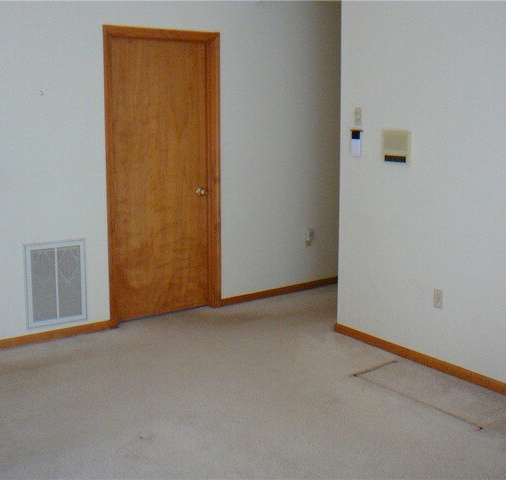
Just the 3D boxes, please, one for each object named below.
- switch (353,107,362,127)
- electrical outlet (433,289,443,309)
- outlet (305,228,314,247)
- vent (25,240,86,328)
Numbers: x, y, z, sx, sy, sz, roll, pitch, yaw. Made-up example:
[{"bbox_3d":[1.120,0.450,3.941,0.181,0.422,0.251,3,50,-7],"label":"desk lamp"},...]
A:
[{"bbox_3d":[0.680,-0.795,4.182,0.020,0.116,0.071,-7,12,-35],"label":"switch"},{"bbox_3d":[1.087,0.346,3.788,0.020,0.115,0.071,-7,12,-35],"label":"electrical outlet"},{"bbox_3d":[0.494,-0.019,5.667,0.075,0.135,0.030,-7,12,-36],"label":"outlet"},{"bbox_3d":[-1.315,0.291,4.327,0.405,0.560,0.030,-7,12,-36],"label":"vent"}]

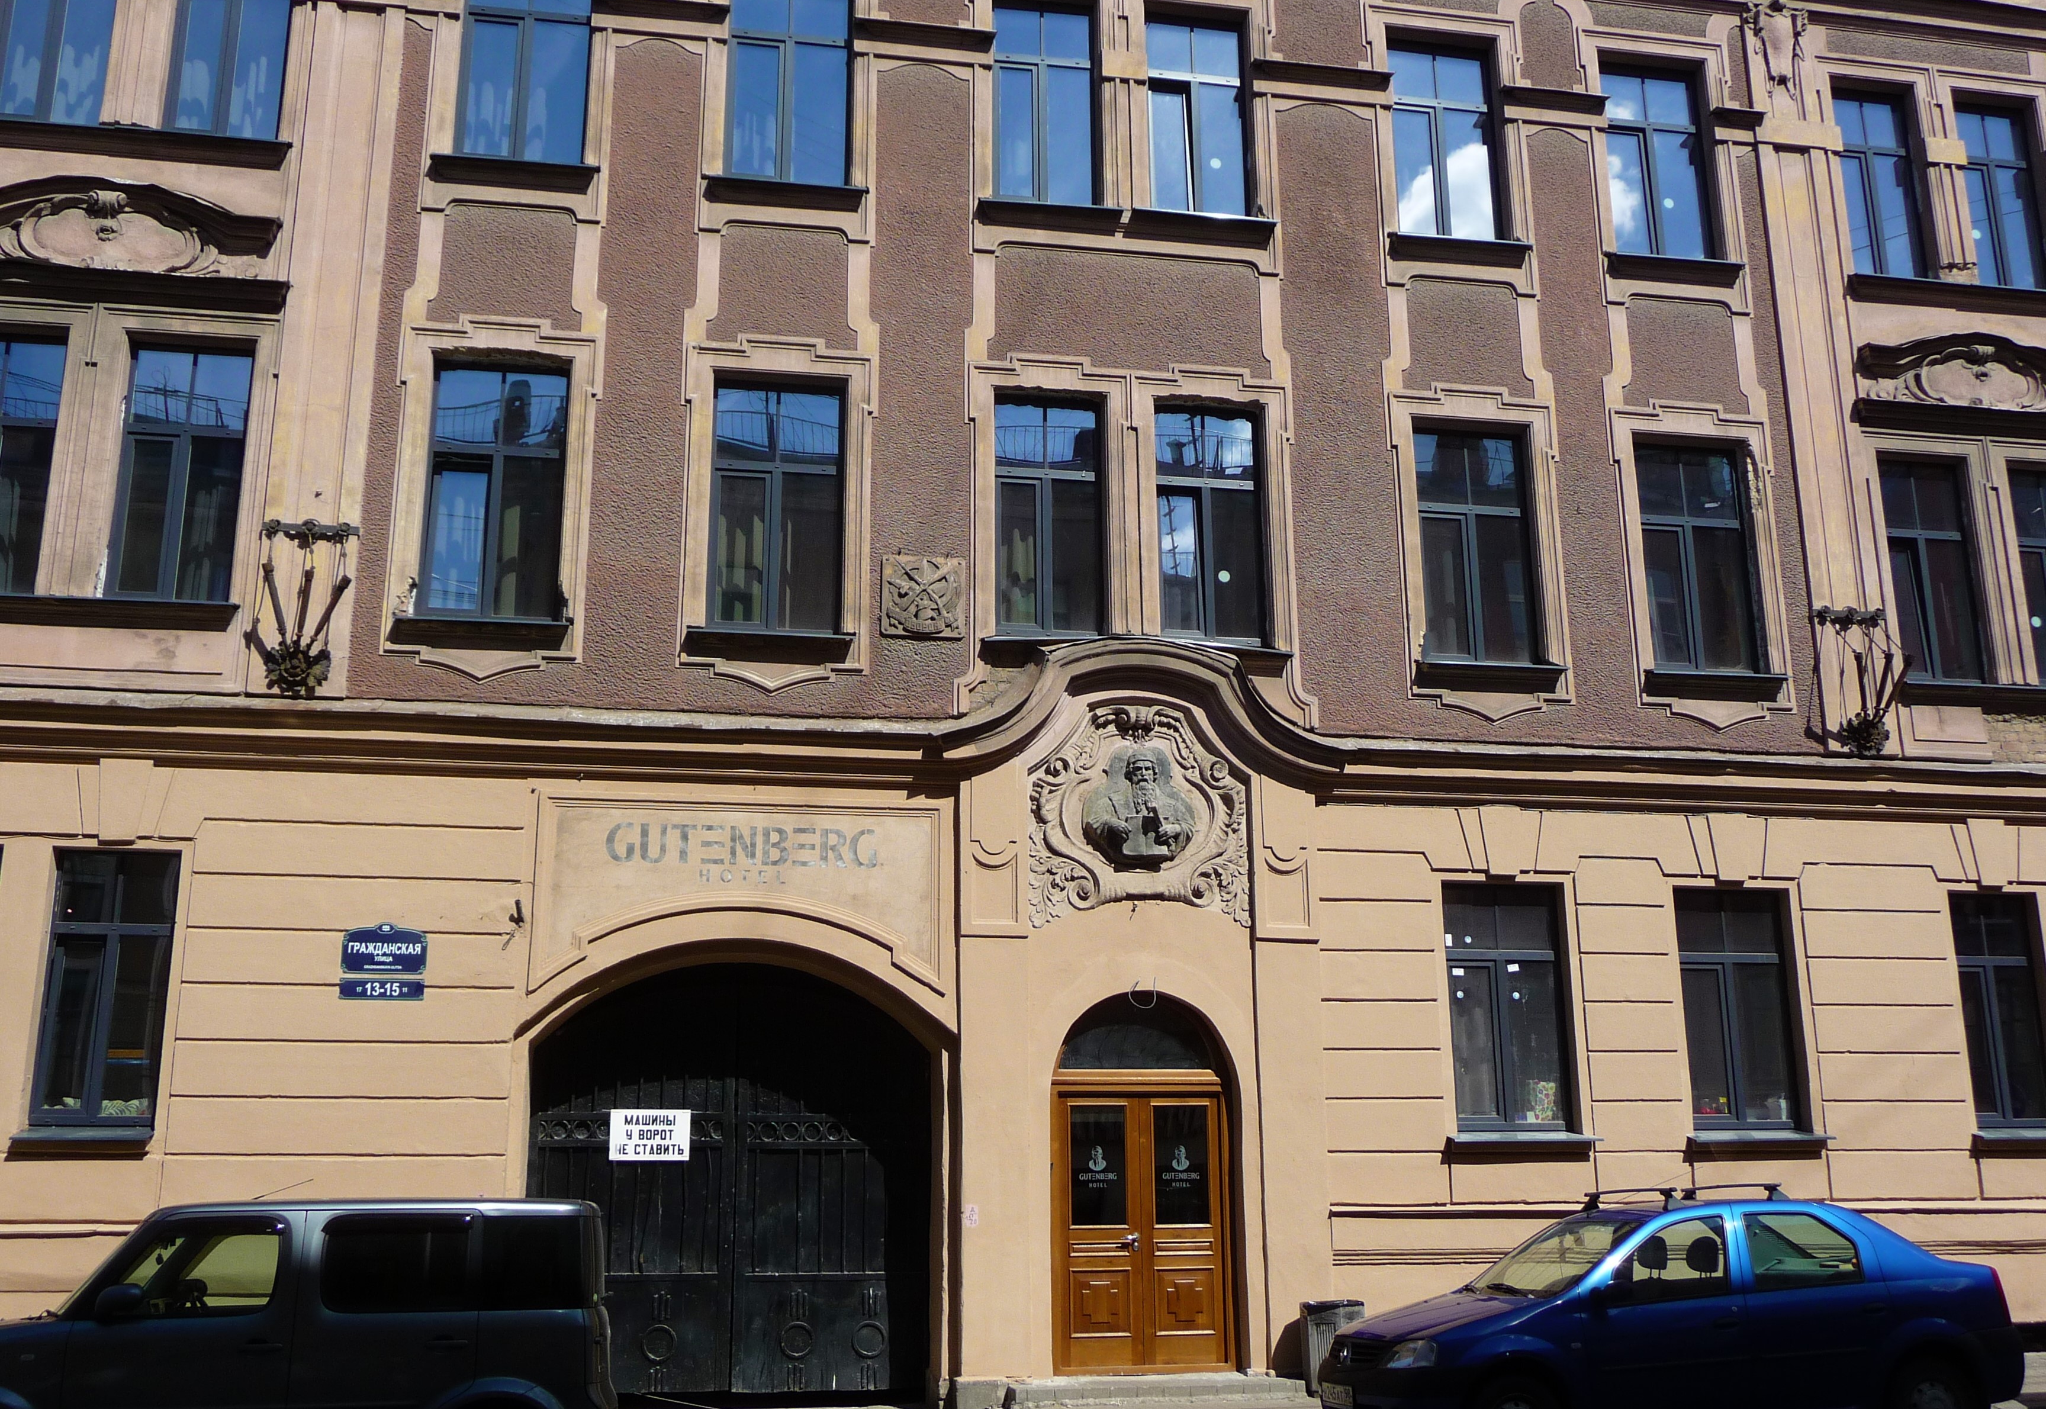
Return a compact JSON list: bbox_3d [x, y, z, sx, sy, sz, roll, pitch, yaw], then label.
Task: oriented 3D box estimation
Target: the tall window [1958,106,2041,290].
[{"bbox_3d":[9.779,-5.110,19.005,0.929,2.089,0.200,2,-15,-10],"label":"tall window"}]

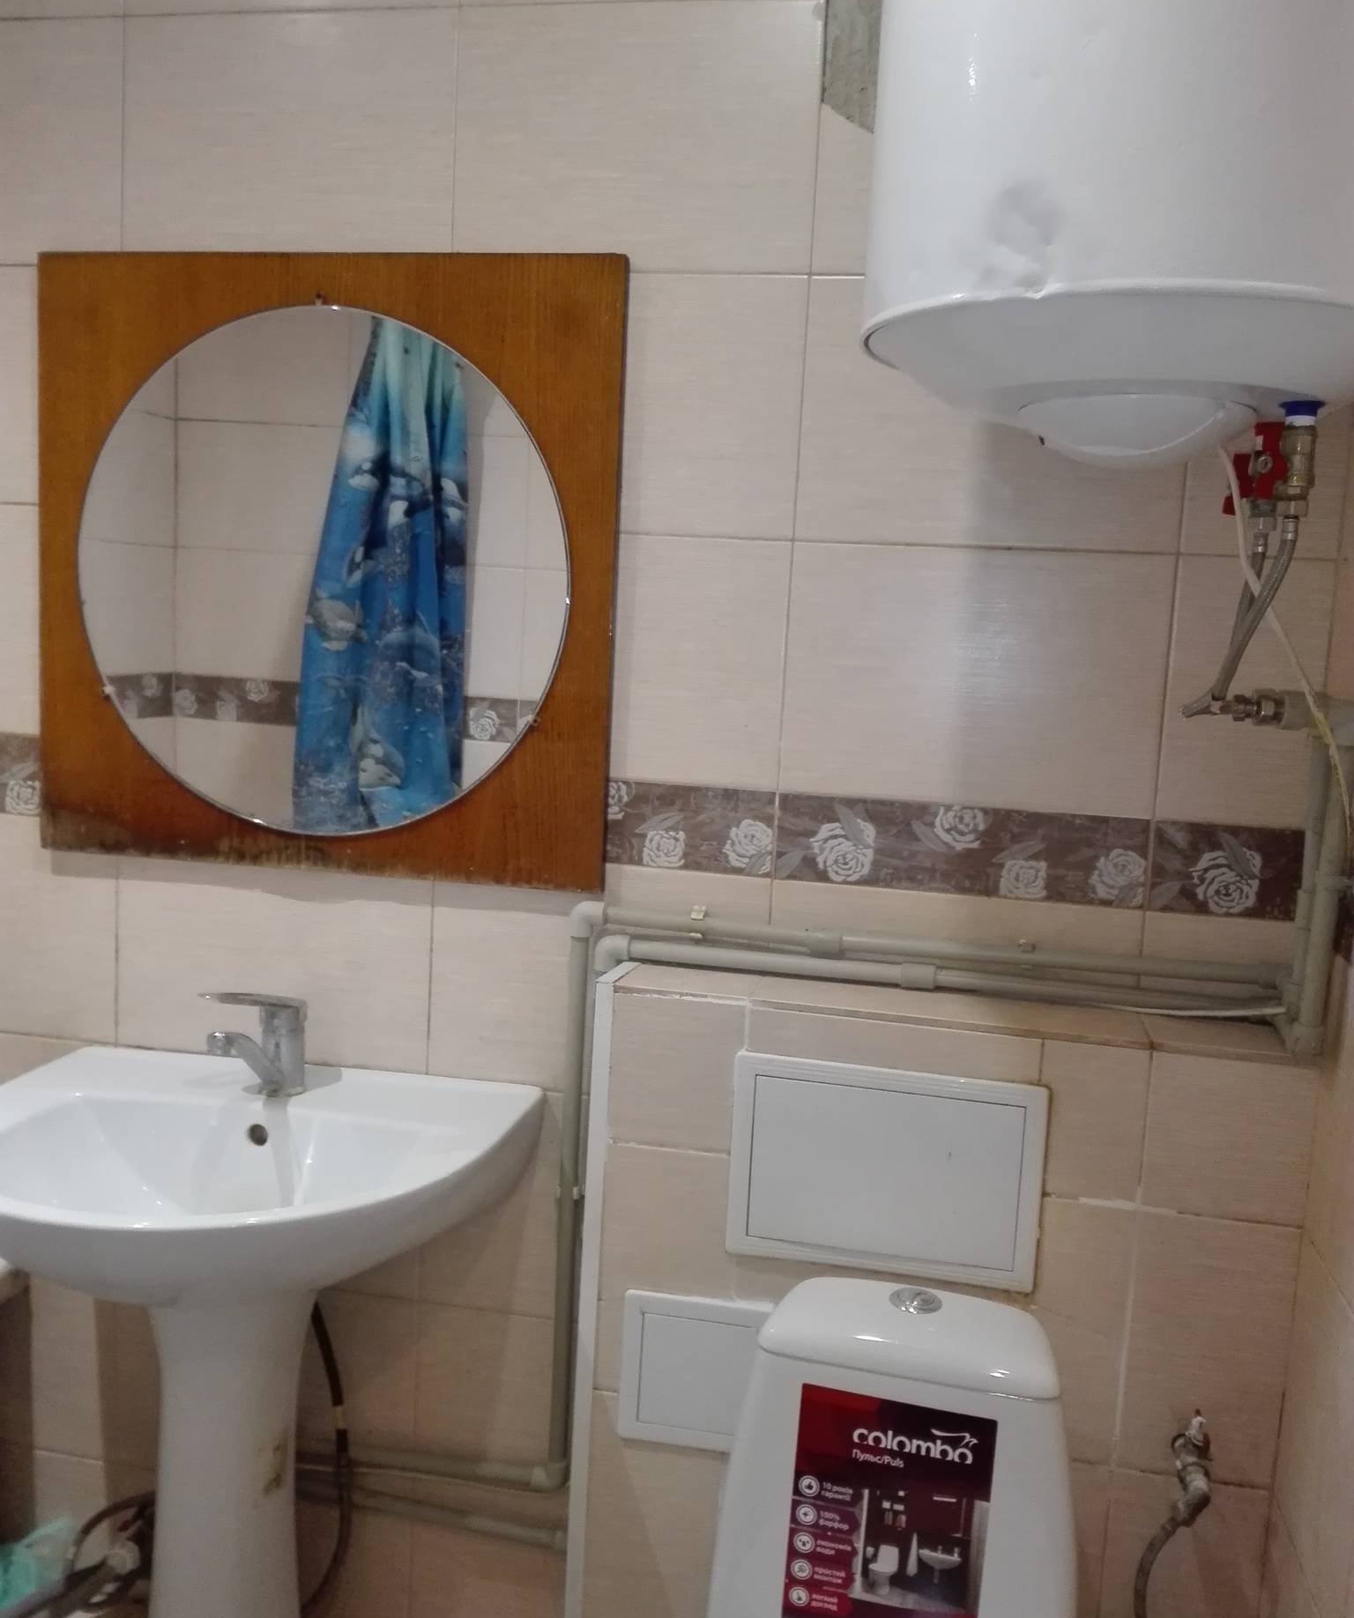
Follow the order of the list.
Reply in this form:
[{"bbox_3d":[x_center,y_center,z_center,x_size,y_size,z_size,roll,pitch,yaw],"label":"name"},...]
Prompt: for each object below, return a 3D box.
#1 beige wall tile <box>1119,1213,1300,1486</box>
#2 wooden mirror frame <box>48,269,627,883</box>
[{"bbox_3d":[0.524,0.533,1.396,0.151,0.275,0.010,4,7,10],"label":"beige wall tile"},{"bbox_3d":[-0.412,-0.275,1.627,0.699,0.696,0.020,4,7,10],"label":"wooden mirror frame"}]

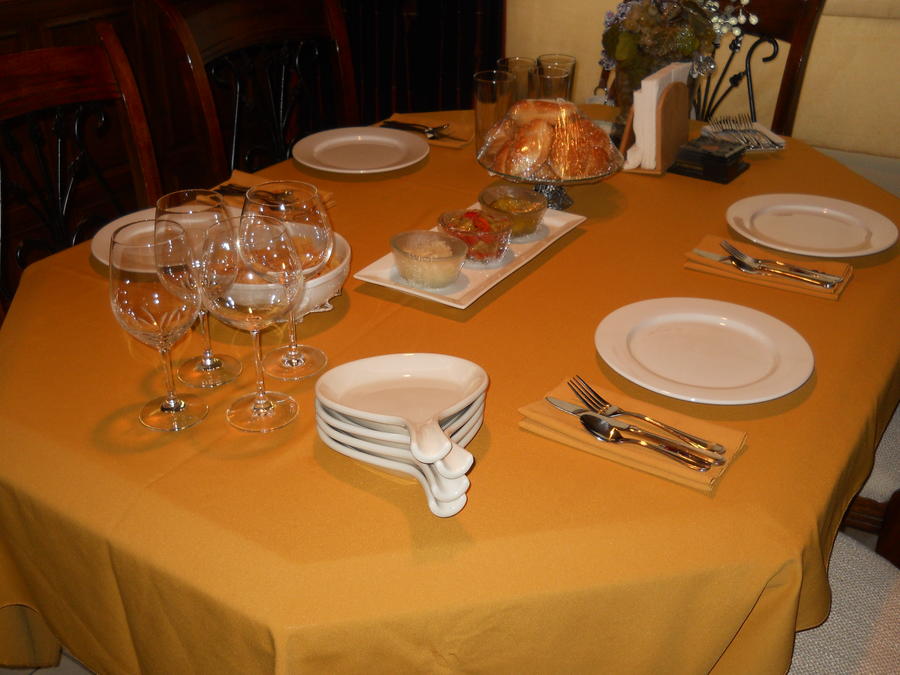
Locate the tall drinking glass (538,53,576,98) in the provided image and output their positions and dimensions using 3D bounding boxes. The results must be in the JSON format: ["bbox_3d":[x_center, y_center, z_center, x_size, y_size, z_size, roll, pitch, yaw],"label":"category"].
[{"bbox_3d":[0.217,-0.497,1.997,0.079,0.158,0.079,0,30,0],"label":"tall drinking glass"}]

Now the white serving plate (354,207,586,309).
[{"bbox_3d":[0.045,-0.135,1.489,0.184,0.020,0.396,18,33,27],"label":"white serving plate"}]

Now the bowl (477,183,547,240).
[{"bbox_3d":[0.101,-0.201,1.562,0.112,0.050,0.112,1,29,0],"label":"bowl"}]

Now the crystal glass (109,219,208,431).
[{"bbox_3d":[-0.310,-0.010,1.040,0.094,0.223,0.094,1,29,0],"label":"crystal glass"}]

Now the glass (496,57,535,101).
[{"bbox_3d":[0.135,-0.485,1.976,0.079,0.158,0.079,0,30,0],"label":"glass"}]

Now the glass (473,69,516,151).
[{"bbox_3d":[0.085,-0.430,1.880,0.079,0.158,0.079,0,30,0],"label":"glass"}]

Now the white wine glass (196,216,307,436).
[{"bbox_3d":[-0.211,-0.012,1.046,0.108,0.225,0.108,1,29,0],"label":"white wine glass"}]

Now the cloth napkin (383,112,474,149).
[{"bbox_3d":[-0.050,-0.434,2.031,0.225,0.012,0.146,13,31,19],"label":"cloth napkin"}]

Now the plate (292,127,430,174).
[{"bbox_3d":[-0.174,-0.359,1.891,0.270,0.024,0.270,0,30,0],"label":"plate"}]

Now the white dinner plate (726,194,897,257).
[{"bbox_3d":[0.595,-0.180,1.592,0.270,0.023,0.270,1,29,-1],"label":"white dinner plate"}]

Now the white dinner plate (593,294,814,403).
[{"bbox_3d":[0.320,0.019,1.222,0.270,0.023,0.270,1,29,-1],"label":"white dinner plate"}]

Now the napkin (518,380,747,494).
[{"bbox_3d":[0.207,0.104,1.095,0.228,0.014,0.117,19,35,29],"label":"napkin"}]

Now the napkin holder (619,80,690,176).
[{"bbox_3d":[0.393,-0.419,1.859,0.090,0.162,0.132,14,33,22],"label":"napkin holder"}]

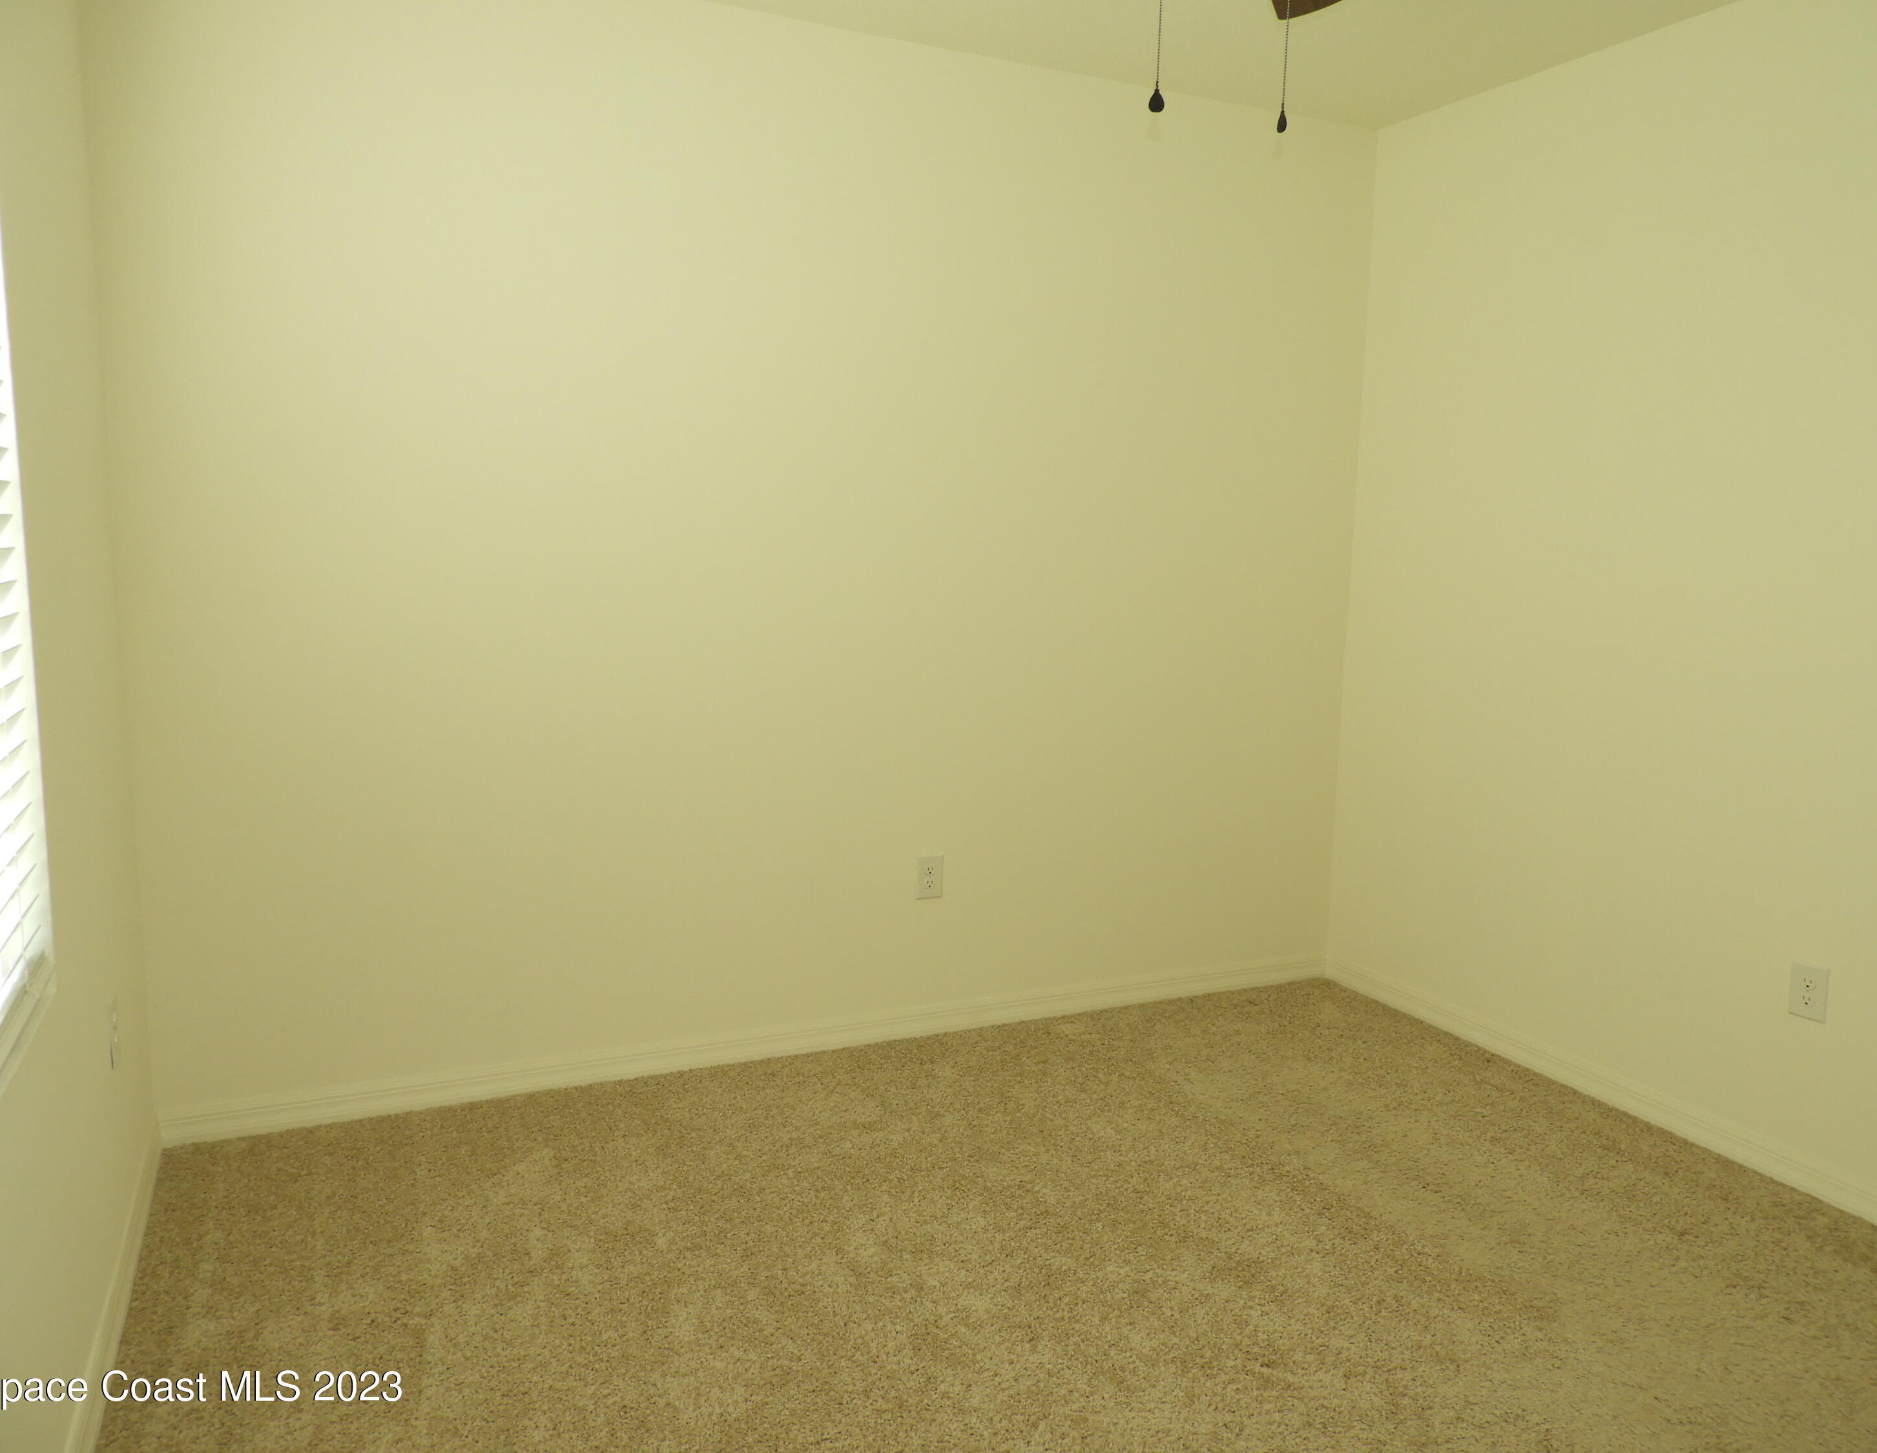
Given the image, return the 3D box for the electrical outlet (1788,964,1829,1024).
[{"bbox_3d":[1.783,0.544,2.750,0.008,0.114,0.071,-3,9,-25],"label":"electrical outlet"}]

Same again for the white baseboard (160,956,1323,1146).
[{"bbox_3d":[-0.224,0.775,3.433,3.080,0.083,0.016,-3,9,-25],"label":"white baseboard"}]

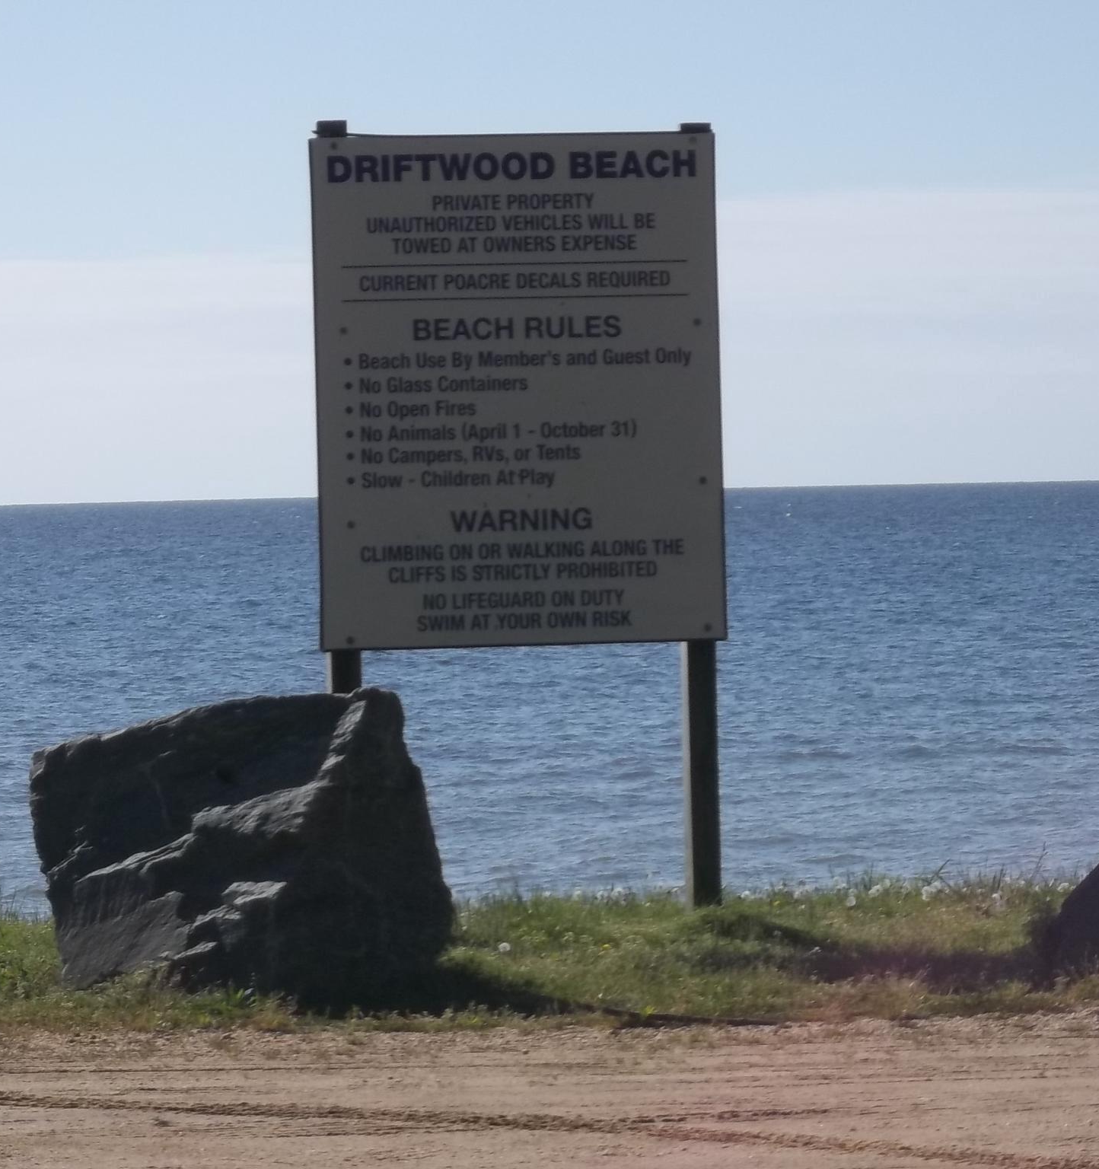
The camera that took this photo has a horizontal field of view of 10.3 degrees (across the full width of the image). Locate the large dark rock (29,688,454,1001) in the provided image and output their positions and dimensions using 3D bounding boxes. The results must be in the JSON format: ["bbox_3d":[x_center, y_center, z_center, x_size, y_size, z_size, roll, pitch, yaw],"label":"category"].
[{"bbox_3d":[-0.821,0.707,16.300,1.120,0.840,0.800,-1,1,0],"label":"large dark rock"}]

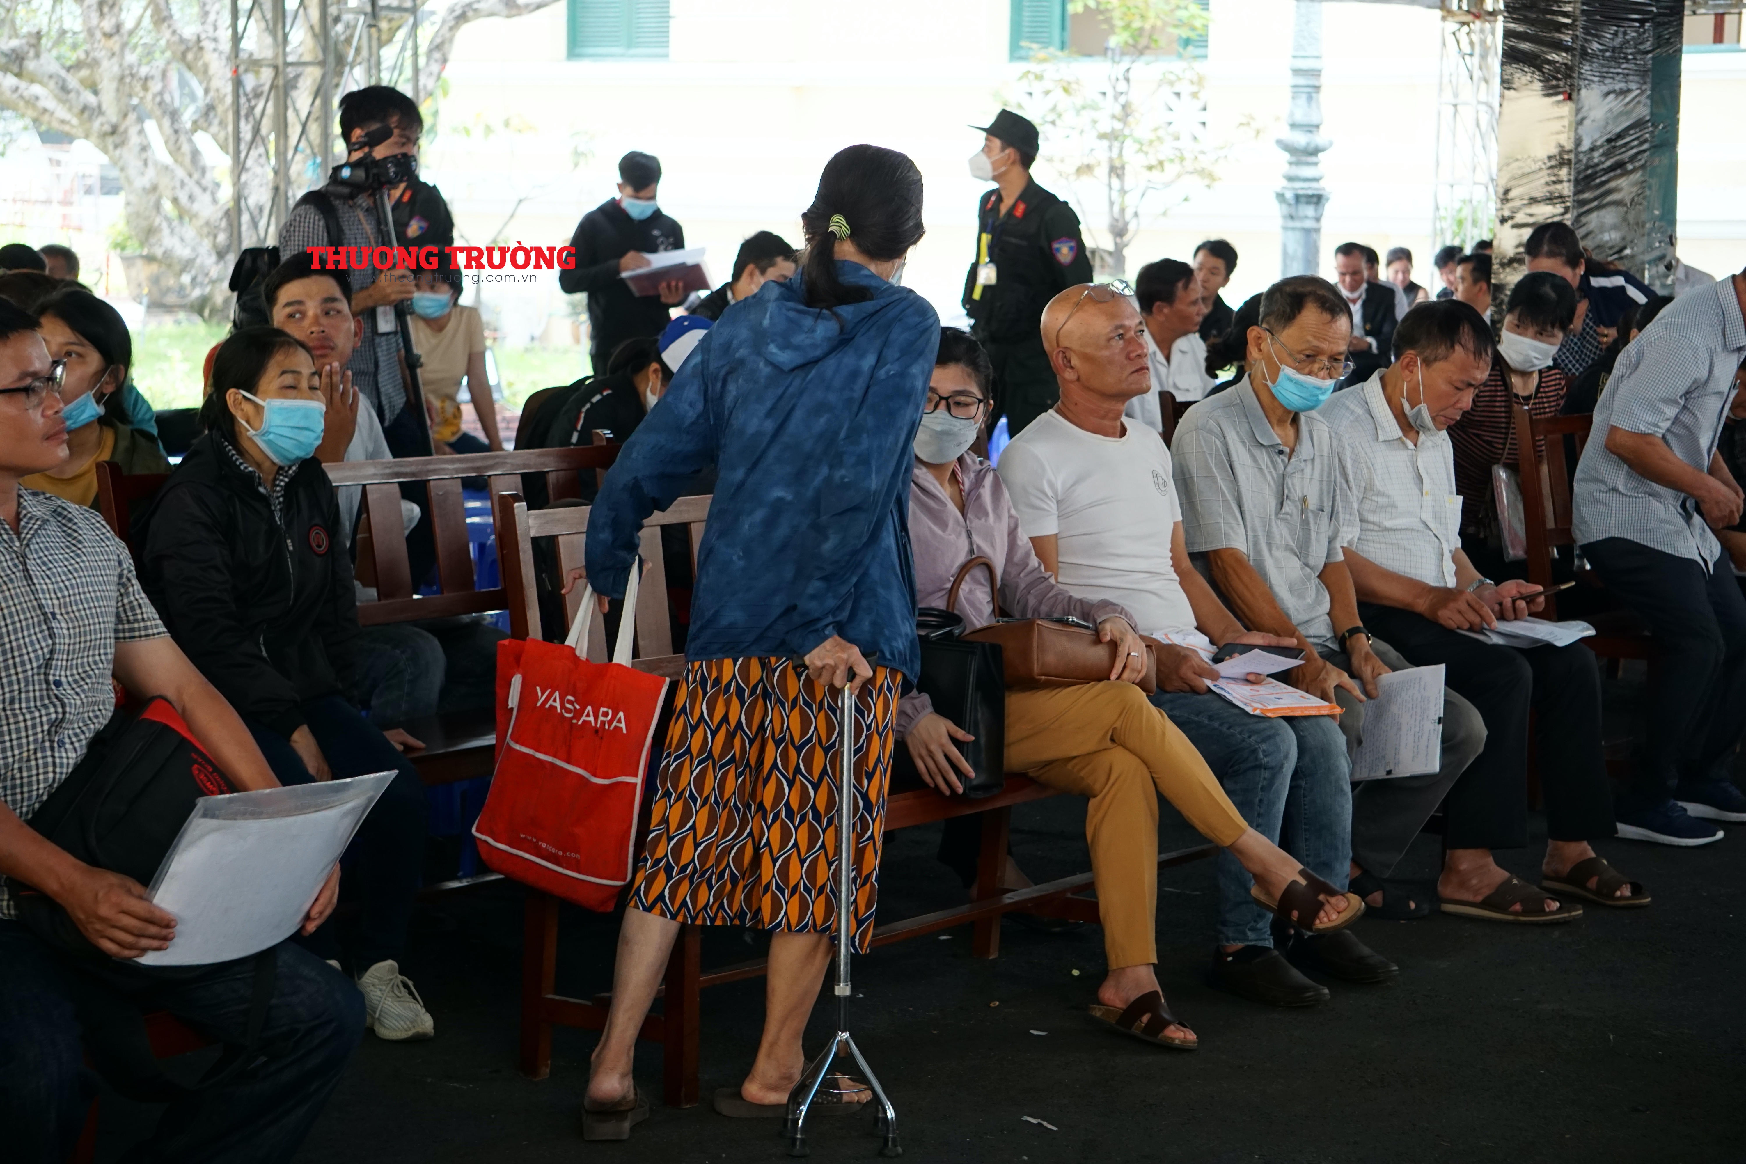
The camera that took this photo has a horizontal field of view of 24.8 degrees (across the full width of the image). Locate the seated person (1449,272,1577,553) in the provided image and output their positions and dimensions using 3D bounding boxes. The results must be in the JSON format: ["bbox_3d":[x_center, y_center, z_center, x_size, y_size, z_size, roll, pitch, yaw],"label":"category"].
[{"bbox_3d":[1.803,-0.203,10.349,0.500,1.206,0.700,-5,7,-41],"label":"seated person"}]

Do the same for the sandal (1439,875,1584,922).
[{"bbox_3d":[1.250,0.610,7.771,0.275,0.085,0.105,3,6,24],"label":"sandal"}]

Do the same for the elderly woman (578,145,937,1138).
[{"bbox_3d":[-0.168,0.083,5.943,0.480,1.465,0.420,4,7,35],"label":"elderly woman"}]

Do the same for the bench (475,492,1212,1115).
[{"bbox_3d":[0.316,0.239,7.193,0.430,0.920,2.600,4,7,35],"label":"bench"}]

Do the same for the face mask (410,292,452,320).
[{"bbox_3d":[-1.478,-0.922,13.300,0.140,0.100,0.075,2,6,16],"label":"face mask"}]

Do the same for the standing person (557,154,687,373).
[{"bbox_3d":[-0.944,-0.854,15.089,0.550,1.557,0.420,-2,6,-21],"label":"standing person"}]

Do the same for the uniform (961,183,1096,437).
[{"bbox_3d":[0.562,-0.717,13.996,0.340,1.392,0.500,-4,7,-38],"label":"uniform"}]

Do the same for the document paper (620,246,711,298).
[{"bbox_3d":[-0.774,-1.153,14.800,0.350,0.240,0.060,-15,46,-10],"label":"document paper"}]

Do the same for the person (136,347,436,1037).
[{"bbox_3d":[-0.990,0.160,6.678,0.640,1.162,0.500,4,7,35],"label":"person"}]

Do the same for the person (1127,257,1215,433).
[{"bbox_3d":[0.919,-0.277,10.951,0.700,1.227,0.480,4,7,35],"label":"person"}]

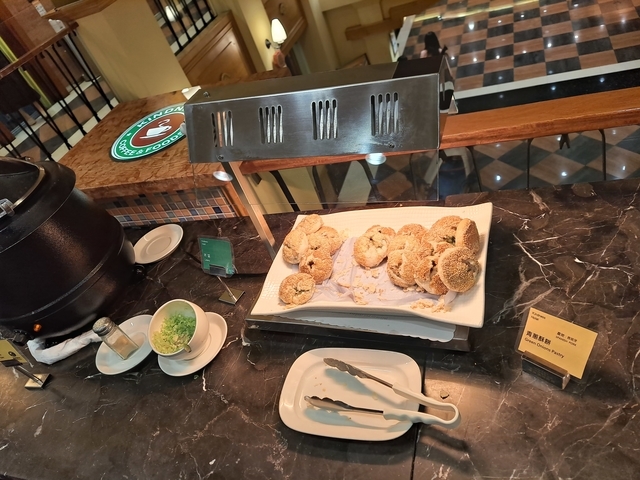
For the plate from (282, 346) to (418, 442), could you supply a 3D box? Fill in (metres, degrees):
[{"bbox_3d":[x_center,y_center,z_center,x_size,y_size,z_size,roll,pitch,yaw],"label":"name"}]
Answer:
[{"bbox_3d":[0.049,0.253,0.731,0.237,0.022,0.154,-4,44,23],"label":"plate"}]

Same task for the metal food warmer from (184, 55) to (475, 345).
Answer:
[{"bbox_3d":[0.019,-0.038,0.742,0.426,0.434,0.203,-1,45,25],"label":"metal food warmer"}]

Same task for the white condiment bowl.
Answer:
[{"bbox_3d":[-0.275,0.186,0.882,0.109,0.096,0.103,-14,41,12],"label":"white condiment bowl"}]

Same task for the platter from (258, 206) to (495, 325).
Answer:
[{"bbox_3d":[0.103,0.052,0.834,0.399,0.045,0.273,-1,45,25],"label":"platter"}]

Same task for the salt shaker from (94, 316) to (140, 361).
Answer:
[{"bbox_3d":[-0.431,0.206,0.939,0.039,0.096,0.039,-42,43,-20],"label":"salt shaker"}]

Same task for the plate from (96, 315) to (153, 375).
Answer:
[{"bbox_3d":[-0.418,0.235,0.978,0.152,0.021,0.152,-14,41,12],"label":"plate"}]

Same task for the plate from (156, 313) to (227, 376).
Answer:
[{"bbox_3d":[-0.257,0.218,0.918,0.152,0.021,0.152,-14,41,12],"label":"plate"}]

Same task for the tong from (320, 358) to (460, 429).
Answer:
[{"bbox_3d":[0.096,0.243,0.682,0.242,0.039,0.085,5,48,30],"label":"tong"}]

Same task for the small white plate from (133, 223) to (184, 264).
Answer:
[{"bbox_3d":[-0.442,0.018,1.227,0.152,0.021,0.152,-1,45,25],"label":"small white plate"}]

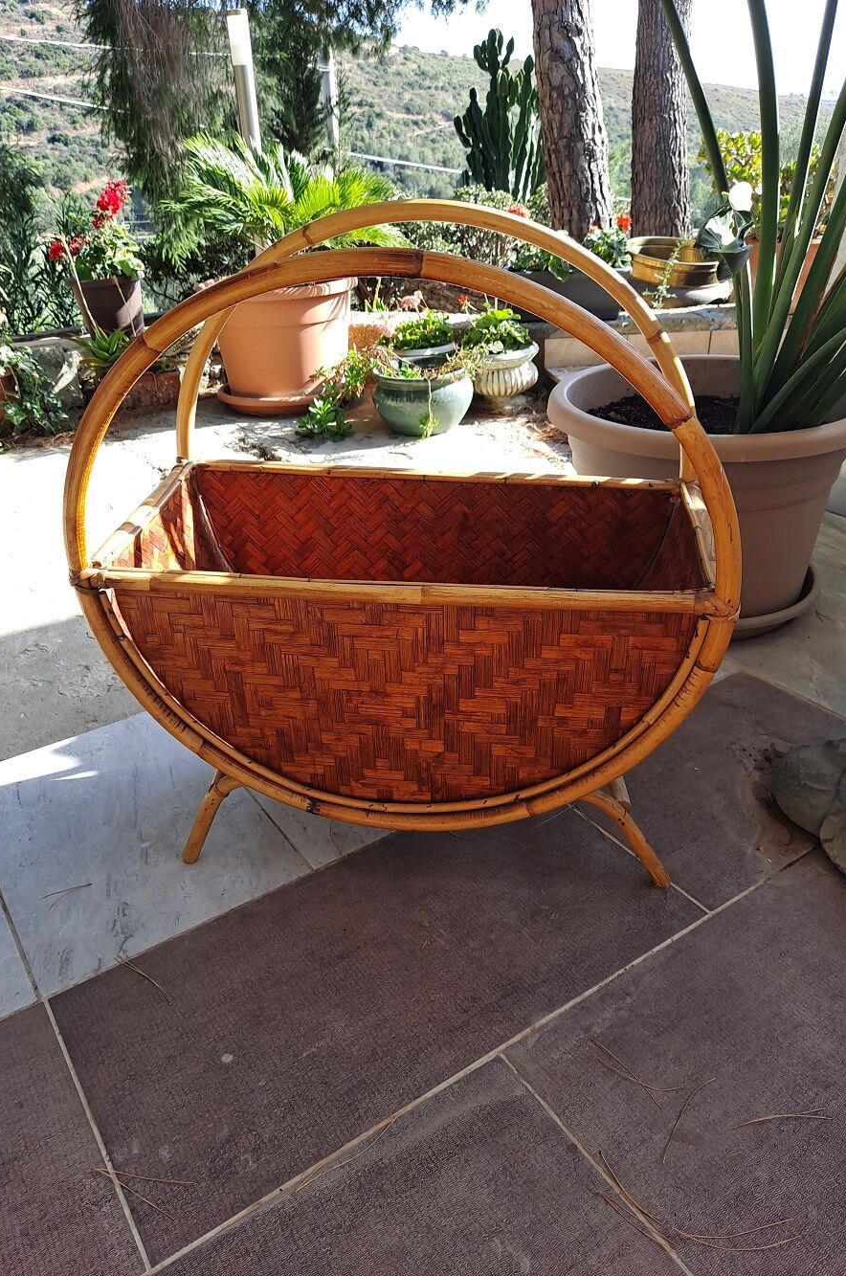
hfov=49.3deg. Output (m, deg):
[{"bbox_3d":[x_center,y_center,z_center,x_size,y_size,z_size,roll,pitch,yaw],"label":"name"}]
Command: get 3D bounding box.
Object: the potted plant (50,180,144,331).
[{"bbox_3d":[-0.819,-0.971,2.372,0.238,0.369,0.223,-2,31,0],"label":"potted plant"}]

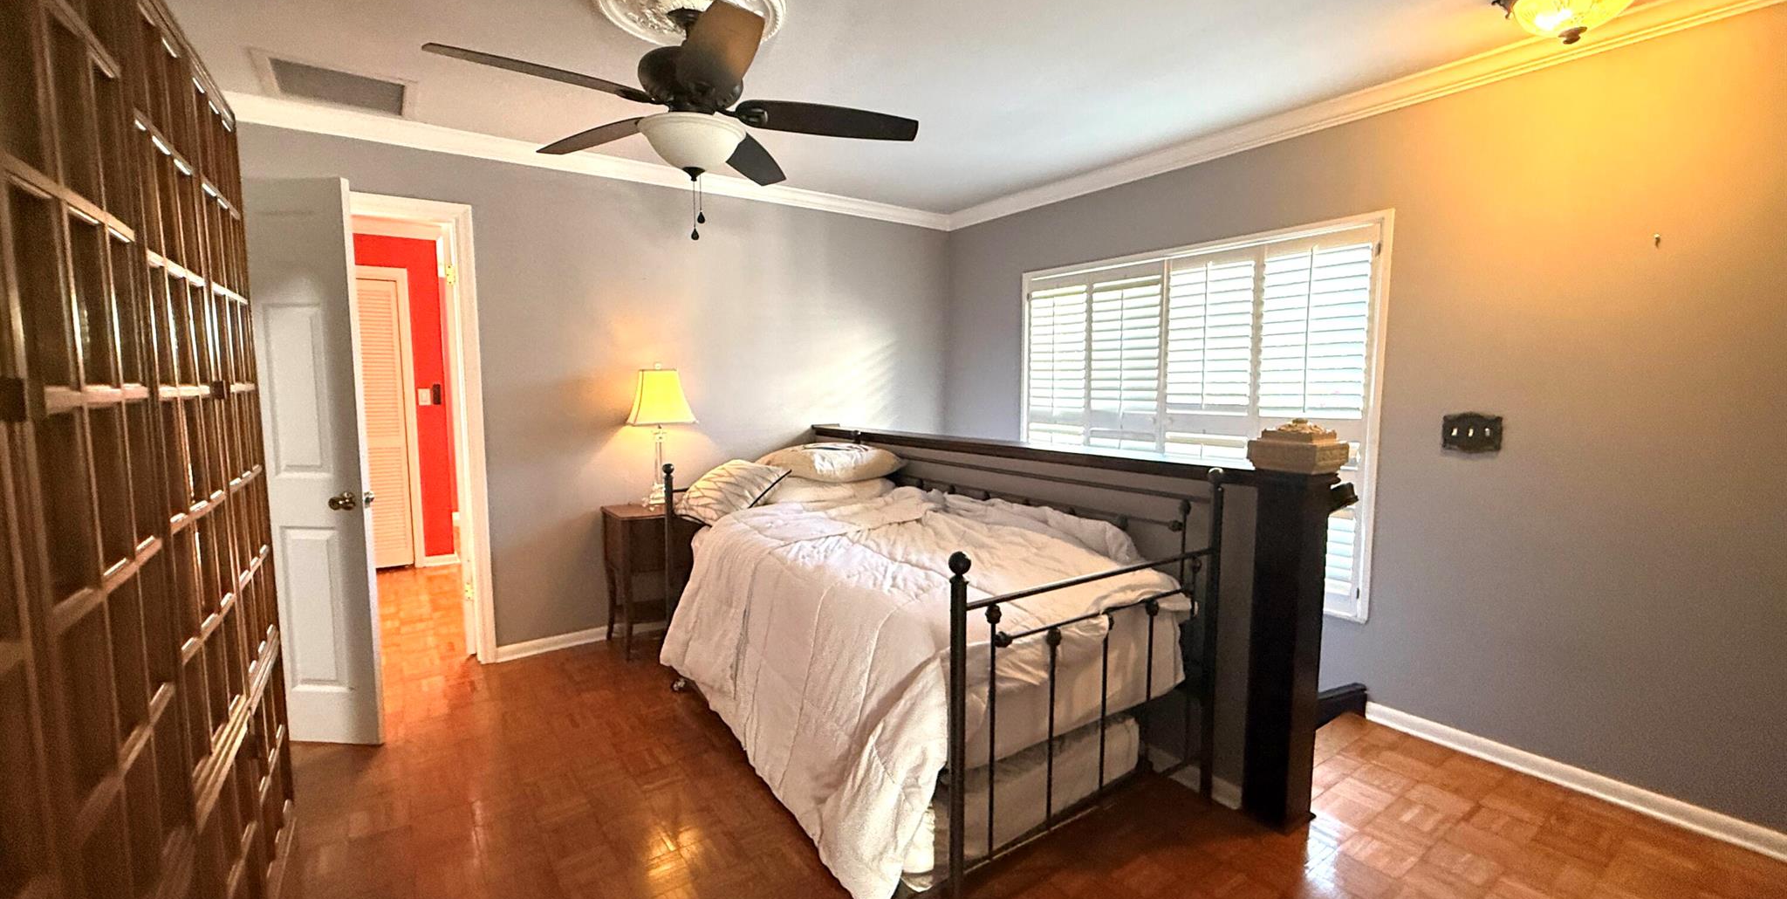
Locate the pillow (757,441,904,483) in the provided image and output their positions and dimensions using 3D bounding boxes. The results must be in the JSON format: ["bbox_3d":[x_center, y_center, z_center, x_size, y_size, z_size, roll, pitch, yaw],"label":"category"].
[{"bbox_3d":[-0.301,0.058,3.514,0.650,0.170,0.420,-4,6,-35],"label":"pillow"}]

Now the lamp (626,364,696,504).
[{"bbox_3d":[-1.167,-0.064,3.644,0.290,0.730,0.220,-4,6,-35],"label":"lamp"}]

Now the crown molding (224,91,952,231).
[{"bbox_3d":[-1.091,-1.394,3.756,3.610,0.090,0.085,-4,6,-35],"label":"crown molding"}]

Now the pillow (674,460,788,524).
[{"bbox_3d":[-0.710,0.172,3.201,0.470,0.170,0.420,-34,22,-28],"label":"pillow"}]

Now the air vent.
[{"bbox_3d":[-2.064,-1.334,2.708,0.420,0.022,0.420,-4,6,-35],"label":"air vent"}]

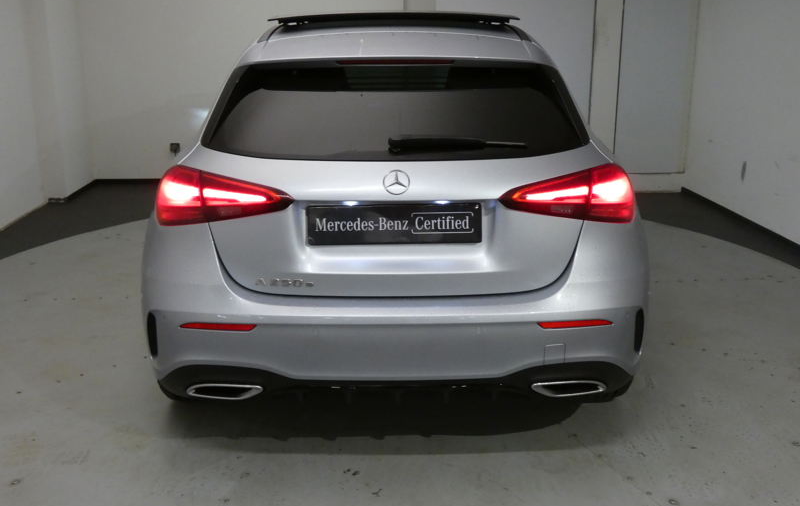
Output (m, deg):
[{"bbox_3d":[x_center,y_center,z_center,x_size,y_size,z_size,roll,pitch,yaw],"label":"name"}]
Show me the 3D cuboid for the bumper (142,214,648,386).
[{"bbox_3d":[-0.015,0.172,2.632,1.760,0.520,0.490,0,15,-1],"label":"bumper"}]

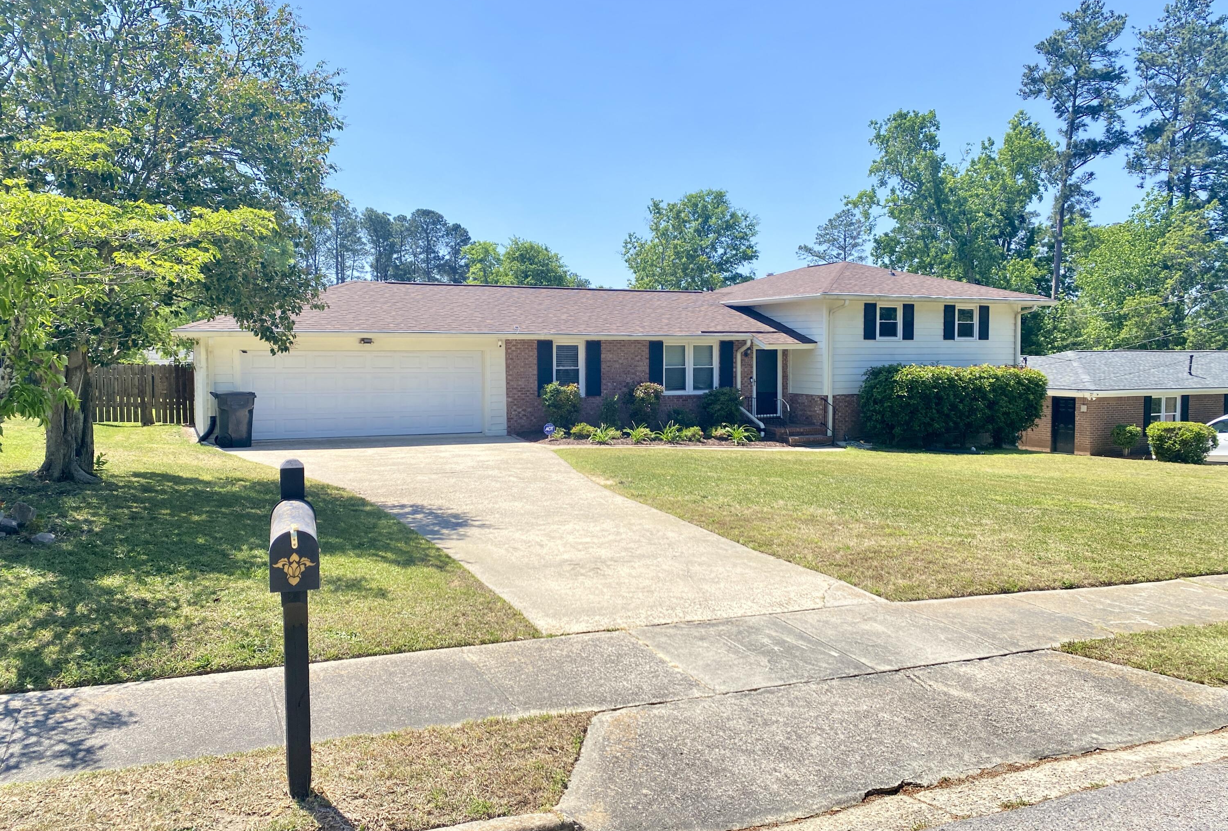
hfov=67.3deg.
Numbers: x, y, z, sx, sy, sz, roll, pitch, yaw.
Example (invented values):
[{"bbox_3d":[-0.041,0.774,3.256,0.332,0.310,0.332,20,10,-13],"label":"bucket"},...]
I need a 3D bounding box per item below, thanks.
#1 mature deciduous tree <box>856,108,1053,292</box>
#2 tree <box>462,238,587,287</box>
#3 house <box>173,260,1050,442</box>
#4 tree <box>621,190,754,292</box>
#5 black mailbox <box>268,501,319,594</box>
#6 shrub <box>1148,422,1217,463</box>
[{"bbox_3d":[16.483,-7.568,45.522,9.300,14.716,8.500,0,4,0],"label":"mature deciduous tree"},{"bbox_3d":[-5.554,-6.152,57.344,7.700,9.716,7.000,0,4,0],"label":"tree"},{"bbox_3d":[0.099,-2.088,27.265,23.400,5.400,10.600,-2,4,-23],"label":"house"},{"bbox_3d":[4.397,-6.997,53.425,7.700,12.002,7.500,0,4,0],"label":"tree"},{"bbox_3d":[-1.136,0.463,3.264,0.168,0.215,0.500,-1,4,-20],"label":"black mailbox"},{"bbox_3d":[16.208,0.752,26.300,1.800,1.200,1.650,-2,4,-23],"label":"shrub"}]

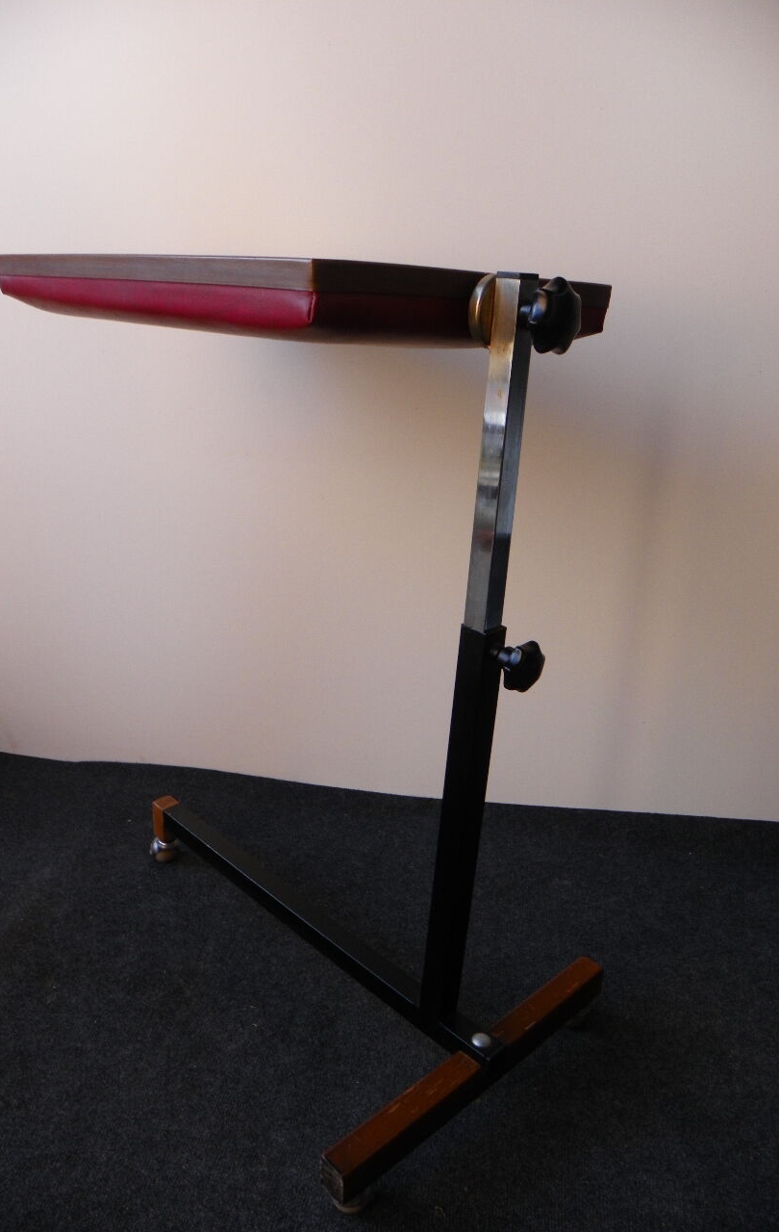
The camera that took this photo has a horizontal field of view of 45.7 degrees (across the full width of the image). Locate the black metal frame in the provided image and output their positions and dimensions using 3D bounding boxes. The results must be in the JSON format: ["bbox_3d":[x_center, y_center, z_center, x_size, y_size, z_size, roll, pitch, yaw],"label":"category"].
[{"bbox_3d":[-0.095,0.028,0.960,0.370,0.728,0.608,-15,26,-42],"label":"black metal frame"}]

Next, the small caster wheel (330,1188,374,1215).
[{"bbox_3d":[-0.031,0.488,0.787,0.037,0.035,0.037,-15,26,-42],"label":"small caster wheel"}]

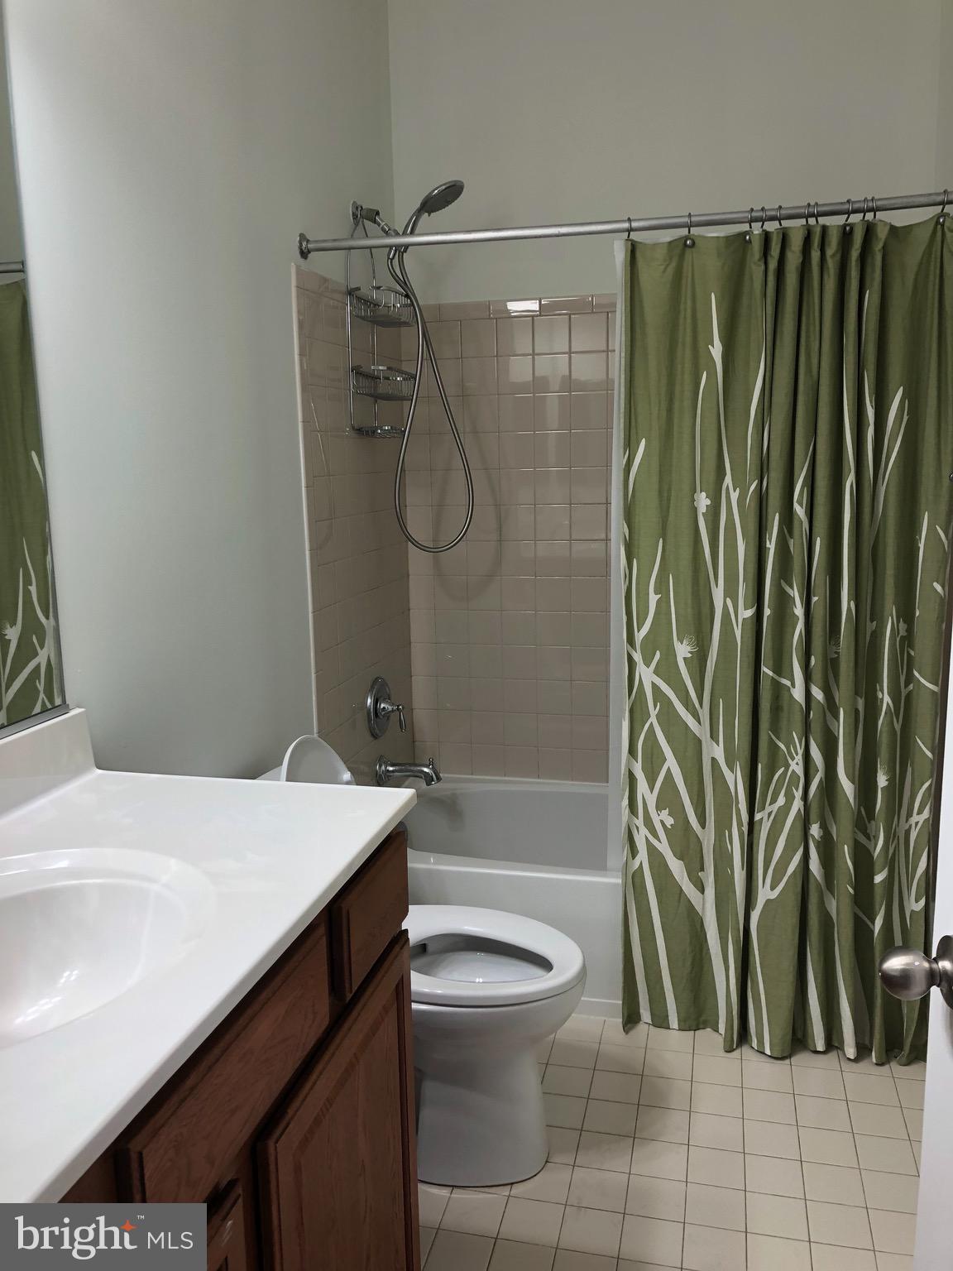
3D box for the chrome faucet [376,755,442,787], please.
[{"bbox_3d":[-0.191,0.401,3.029,0.191,0.090,0.078,1,11,14],"label":"chrome faucet"}]

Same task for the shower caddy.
[{"bbox_3d":[-0.255,-0.854,2.818,0.105,0.607,0.271,1,11,14],"label":"shower caddy"}]

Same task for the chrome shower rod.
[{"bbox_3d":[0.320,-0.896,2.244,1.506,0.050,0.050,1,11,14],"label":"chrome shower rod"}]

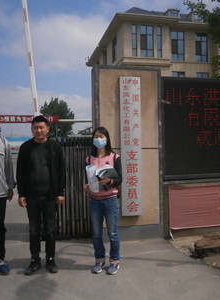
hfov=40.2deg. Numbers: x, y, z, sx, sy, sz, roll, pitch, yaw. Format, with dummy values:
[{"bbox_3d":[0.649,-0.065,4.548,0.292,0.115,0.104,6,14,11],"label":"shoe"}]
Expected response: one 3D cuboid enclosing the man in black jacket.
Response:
[{"bbox_3d":[-0.745,0.484,3.321,0.530,1.710,0.320,-1,1,-7],"label":"man in black jacket"}]

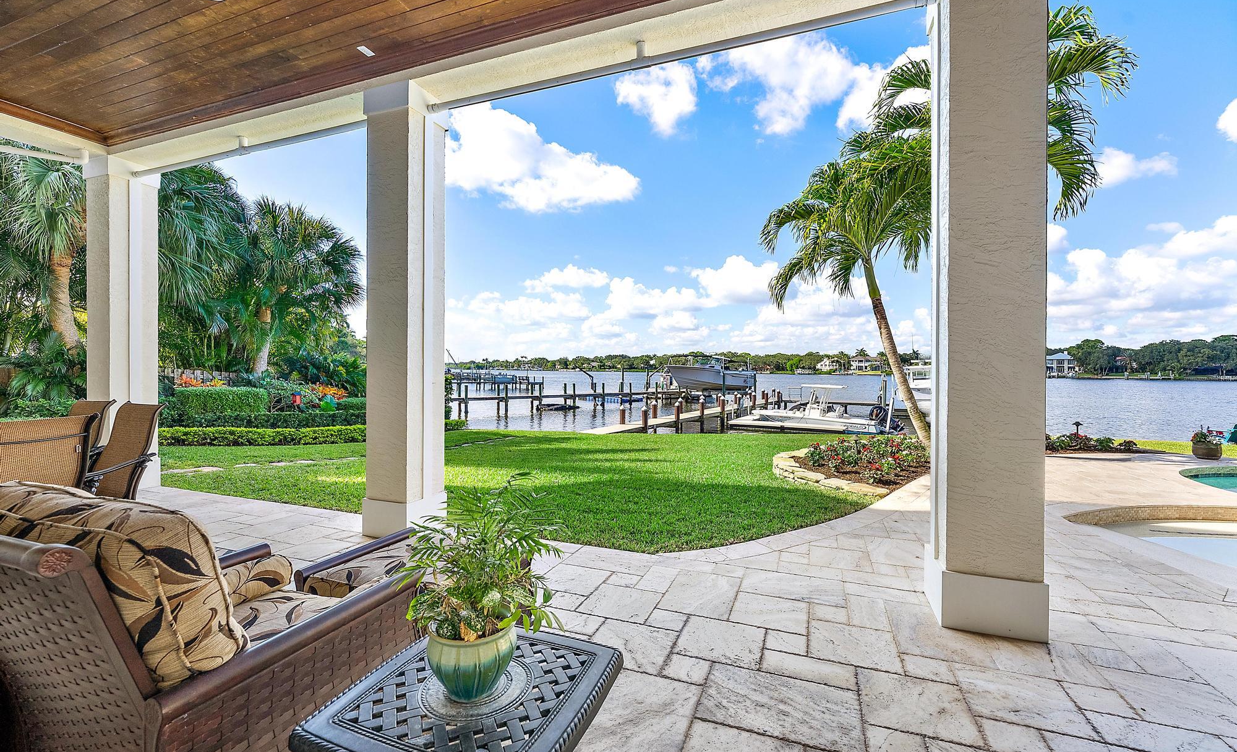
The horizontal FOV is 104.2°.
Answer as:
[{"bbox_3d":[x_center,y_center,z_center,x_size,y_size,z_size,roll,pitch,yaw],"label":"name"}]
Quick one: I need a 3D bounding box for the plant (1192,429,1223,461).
[{"bbox_3d":[9.485,1.060,7.750,0.340,0.510,0.340,0,0,0],"label":"plant"}]

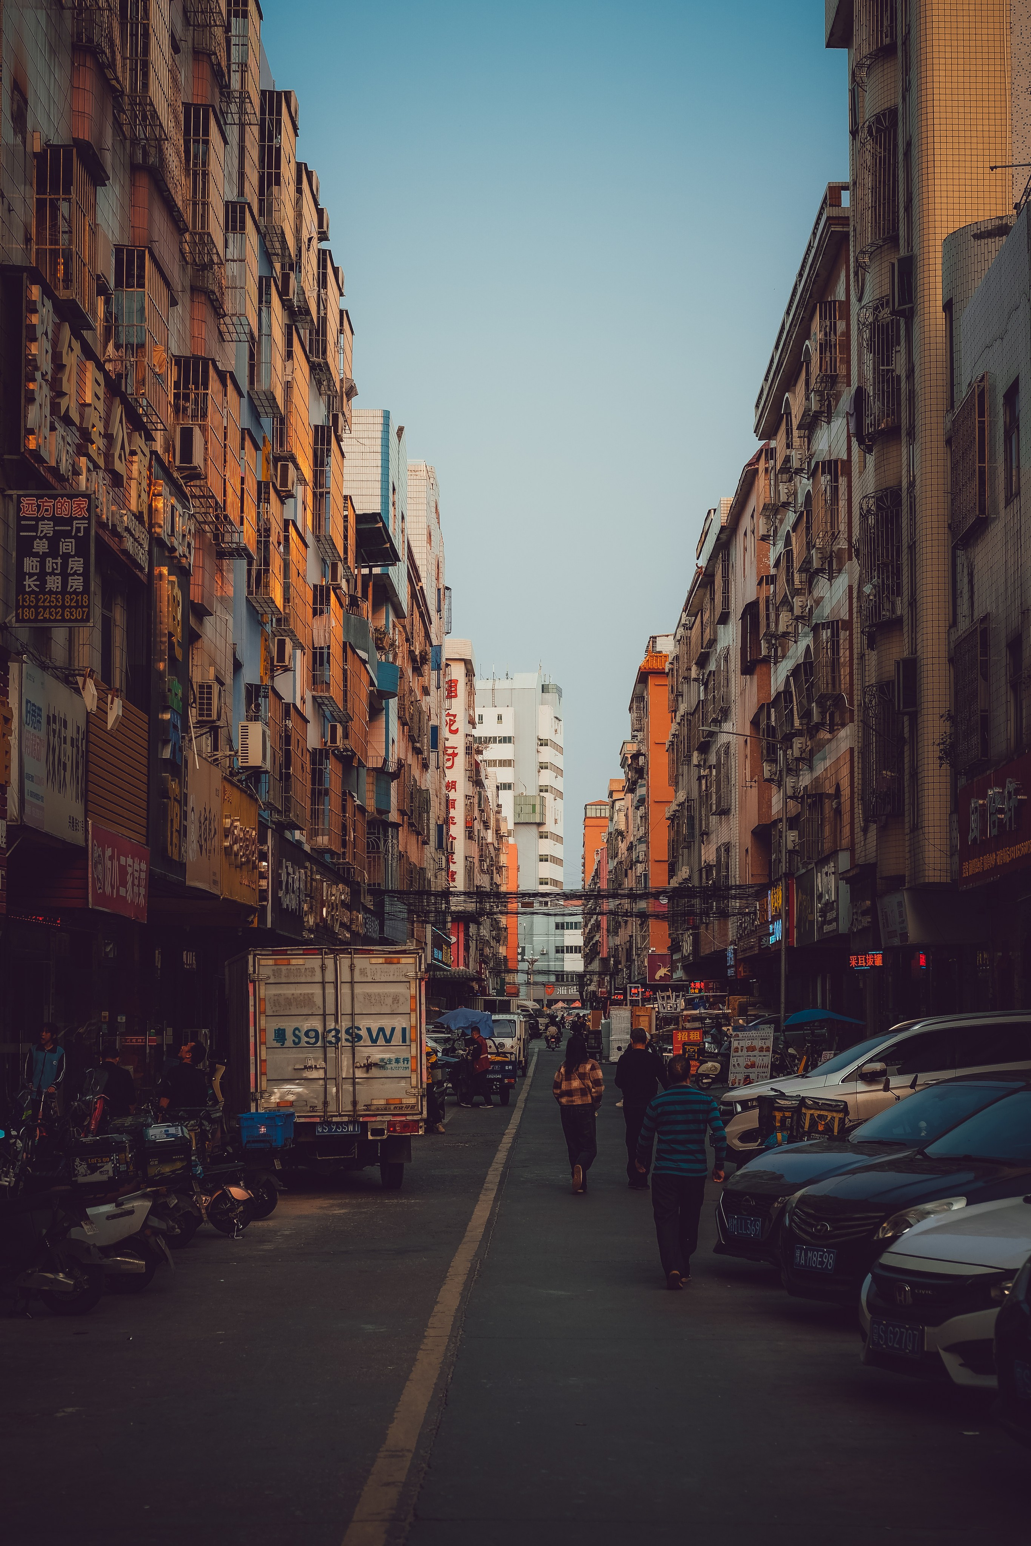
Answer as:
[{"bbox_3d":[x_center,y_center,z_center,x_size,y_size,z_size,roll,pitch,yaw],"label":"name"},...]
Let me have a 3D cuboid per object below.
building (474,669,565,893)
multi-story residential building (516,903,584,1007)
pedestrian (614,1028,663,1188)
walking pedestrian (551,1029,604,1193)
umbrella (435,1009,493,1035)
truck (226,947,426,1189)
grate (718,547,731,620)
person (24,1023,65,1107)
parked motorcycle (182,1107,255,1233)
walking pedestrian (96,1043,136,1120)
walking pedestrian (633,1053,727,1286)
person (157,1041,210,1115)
[{"bbox_3d":[0.353,10.660,332.000,15.000,51.000,14.000,-1,-6,10],"label":"building"},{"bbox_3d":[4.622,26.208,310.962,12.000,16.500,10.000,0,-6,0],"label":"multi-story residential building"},{"bbox_3d":[1.353,3.619,24.506,0.560,1.710,0.420,0,-6,1],"label":"pedestrian"},{"bbox_3d":[0.650,3.577,24.008,0.540,1.690,0.520,0,-6,0],"label":"walking pedestrian"},{"bbox_3d":[-1.042,5.093,46.724,1.200,0.570,1.200,0,-6,0],"label":"umbrella"},{"bbox_3d":[-2.248,3.317,25.501,1.820,2.480,5.500,1,-6,-10],"label":"truck"},{"bbox_3d":[6.494,-5.855,70.500,0.500,2.200,2.000,0,-6,1],"label":"grate"},{"bbox_3d":[-4.963,3.477,23.968,0.440,1.640,0.330,0,-6,2],"label":"person"},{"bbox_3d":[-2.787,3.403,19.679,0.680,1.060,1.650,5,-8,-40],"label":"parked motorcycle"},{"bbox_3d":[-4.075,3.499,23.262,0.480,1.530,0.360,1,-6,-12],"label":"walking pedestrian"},{"bbox_3d":[1.144,2.757,15.849,0.600,1.620,0.550,0,-6,0],"label":"walking pedestrian"},{"bbox_3d":[-3.070,3.171,20.981,0.750,1.360,0.550,-4,-7,32],"label":"person"}]

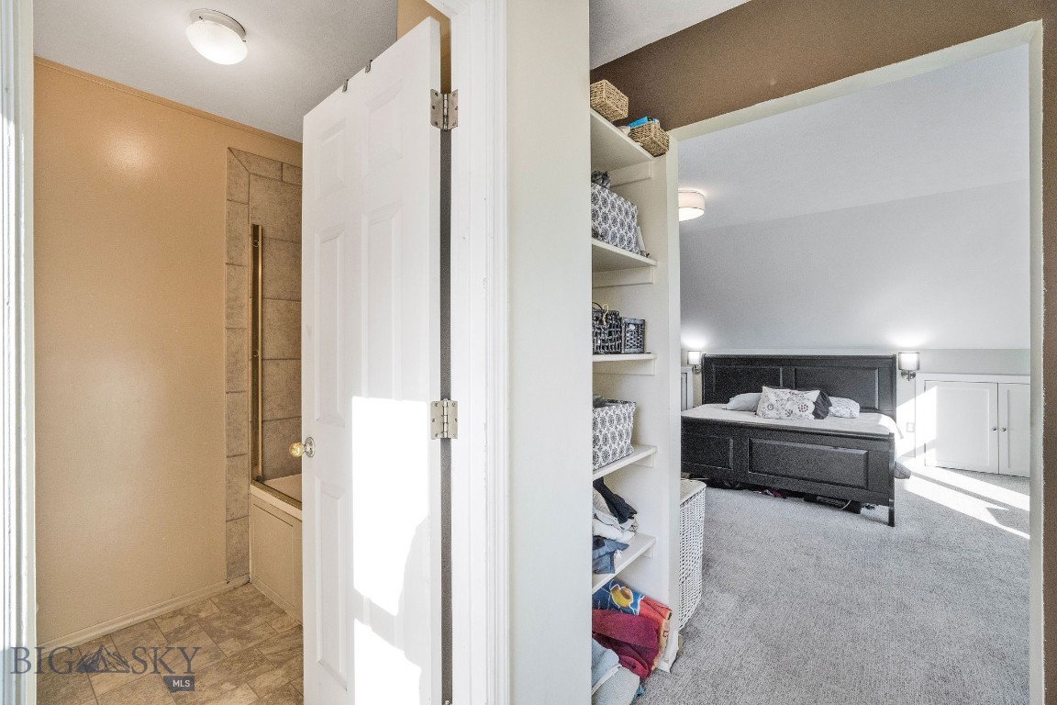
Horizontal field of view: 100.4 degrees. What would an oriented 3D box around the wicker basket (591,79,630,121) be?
[{"bbox_3d":[0.207,-0.798,1.457,0.200,0.068,0.135,0,0,39],"label":"wicker basket"}]

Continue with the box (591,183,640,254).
[{"bbox_3d":[0.176,-0.453,1.553,0.280,0.185,0.400,0,0,39],"label":"box"}]

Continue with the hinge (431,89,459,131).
[{"bbox_3d":[-0.202,-0.584,1.060,0.066,0.089,0.020,0,0,0],"label":"hinge"}]

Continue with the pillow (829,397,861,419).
[{"bbox_3d":[3.337,0.598,4.969,0.660,0.180,0.450,0,0,39],"label":"pillow"}]

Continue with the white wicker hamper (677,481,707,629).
[{"bbox_3d":[0.624,0.931,2.110,0.330,0.580,0.440,0,0,39],"label":"white wicker hamper"}]

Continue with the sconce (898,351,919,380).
[{"bbox_3d":[4.088,0.143,4.731,0.165,0.310,0.120,0,0,39],"label":"sconce"}]

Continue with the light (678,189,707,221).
[{"bbox_3d":[1.190,-1.130,3.455,0.360,0.140,0.360,0,0,39],"label":"light"}]

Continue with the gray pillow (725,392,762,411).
[{"bbox_3d":[2.791,0.598,5.414,0.660,0.180,0.450,0,0,39],"label":"gray pillow"}]

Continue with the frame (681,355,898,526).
[{"bbox_3d":[2.519,0.628,4.630,2.050,1.220,2.200,0,0,39],"label":"frame"}]

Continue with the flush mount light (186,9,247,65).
[{"bbox_3d":[-1.165,-1.140,1.645,0.187,0.120,0.187,0,0,39],"label":"flush mount light"}]

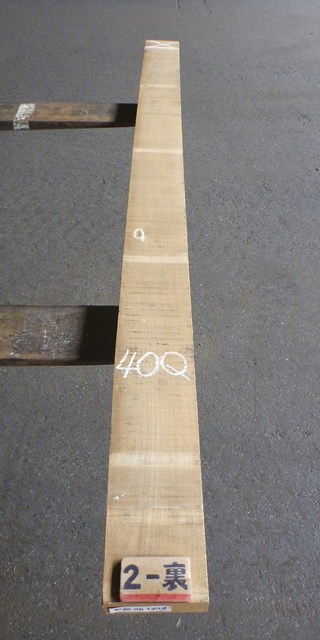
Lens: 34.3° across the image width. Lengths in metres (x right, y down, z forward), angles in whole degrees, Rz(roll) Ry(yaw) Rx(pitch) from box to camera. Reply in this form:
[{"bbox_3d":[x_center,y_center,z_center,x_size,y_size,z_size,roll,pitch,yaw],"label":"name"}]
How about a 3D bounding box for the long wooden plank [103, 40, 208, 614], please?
[{"bbox_3d":[0.001,-0.347,1.313,0.133,0.038,1.946,1,46,0],"label":"long wooden plank"}]

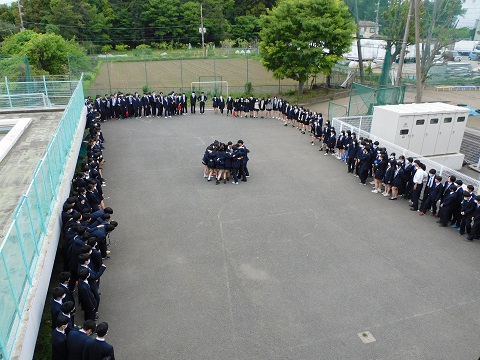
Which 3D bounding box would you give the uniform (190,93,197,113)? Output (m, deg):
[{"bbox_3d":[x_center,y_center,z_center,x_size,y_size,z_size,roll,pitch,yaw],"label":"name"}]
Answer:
[{"bbox_3d":[-3.695,-5.994,30.672,0.480,1.410,0.300,-3,23,-7],"label":"uniform"}]

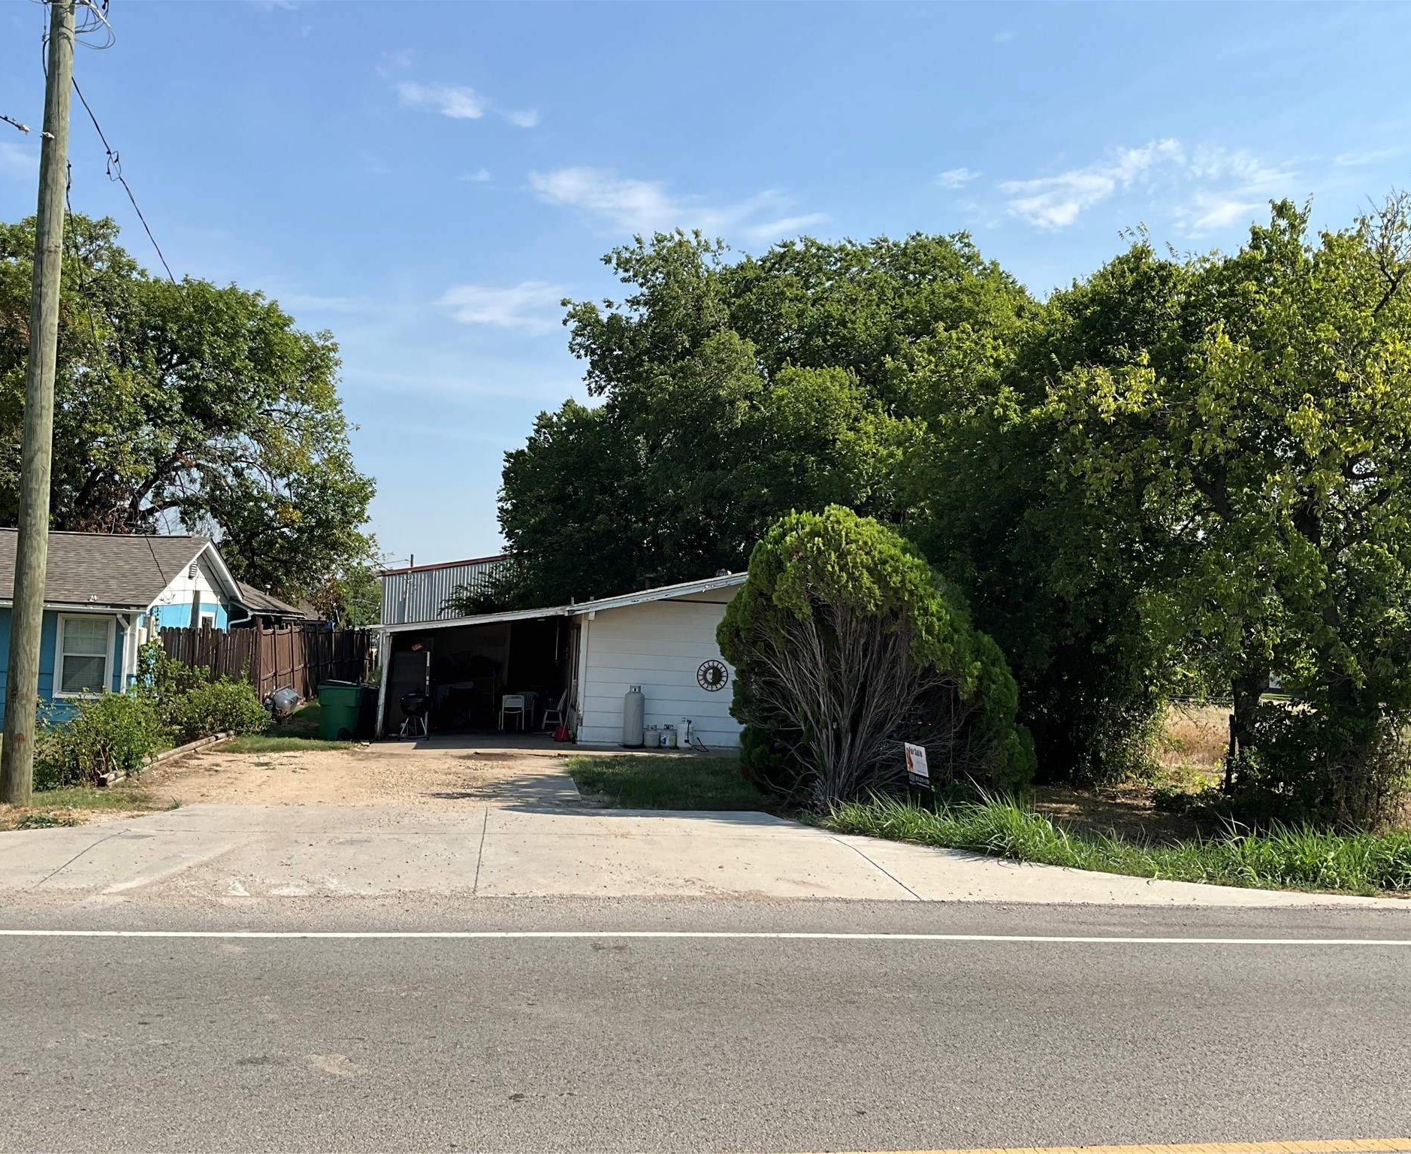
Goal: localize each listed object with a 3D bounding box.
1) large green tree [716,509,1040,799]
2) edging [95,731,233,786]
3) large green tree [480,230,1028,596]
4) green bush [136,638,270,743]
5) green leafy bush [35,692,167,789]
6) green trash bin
[{"bbox_3d":[2.050,0.940,15.500,3.700,3.600,3.300,3,-5,-12],"label":"large green tree"},{"bbox_3d":[-7.500,2.510,18.400,0.220,0.180,8.800,3,-5,-12],"label":"edging"},{"bbox_3d":[1.500,-2.300,33.000,13.800,12.800,11.500,3,-5,-12],"label":"large green tree"},{"bbox_3d":[-8.700,1.980,22.200,2.200,1.750,2.100,3,-5,-12],"label":"green bush"},{"bbox_3d":[-7.380,2.000,15.700,1.500,1.100,2.100,3,-5,-12],"label":"green leafy bush"},{"bbox_3d":[-6.600,2.400,23.300,0.820,1.100,0.680,3,-5,-7],"label":"green trash bin"}]

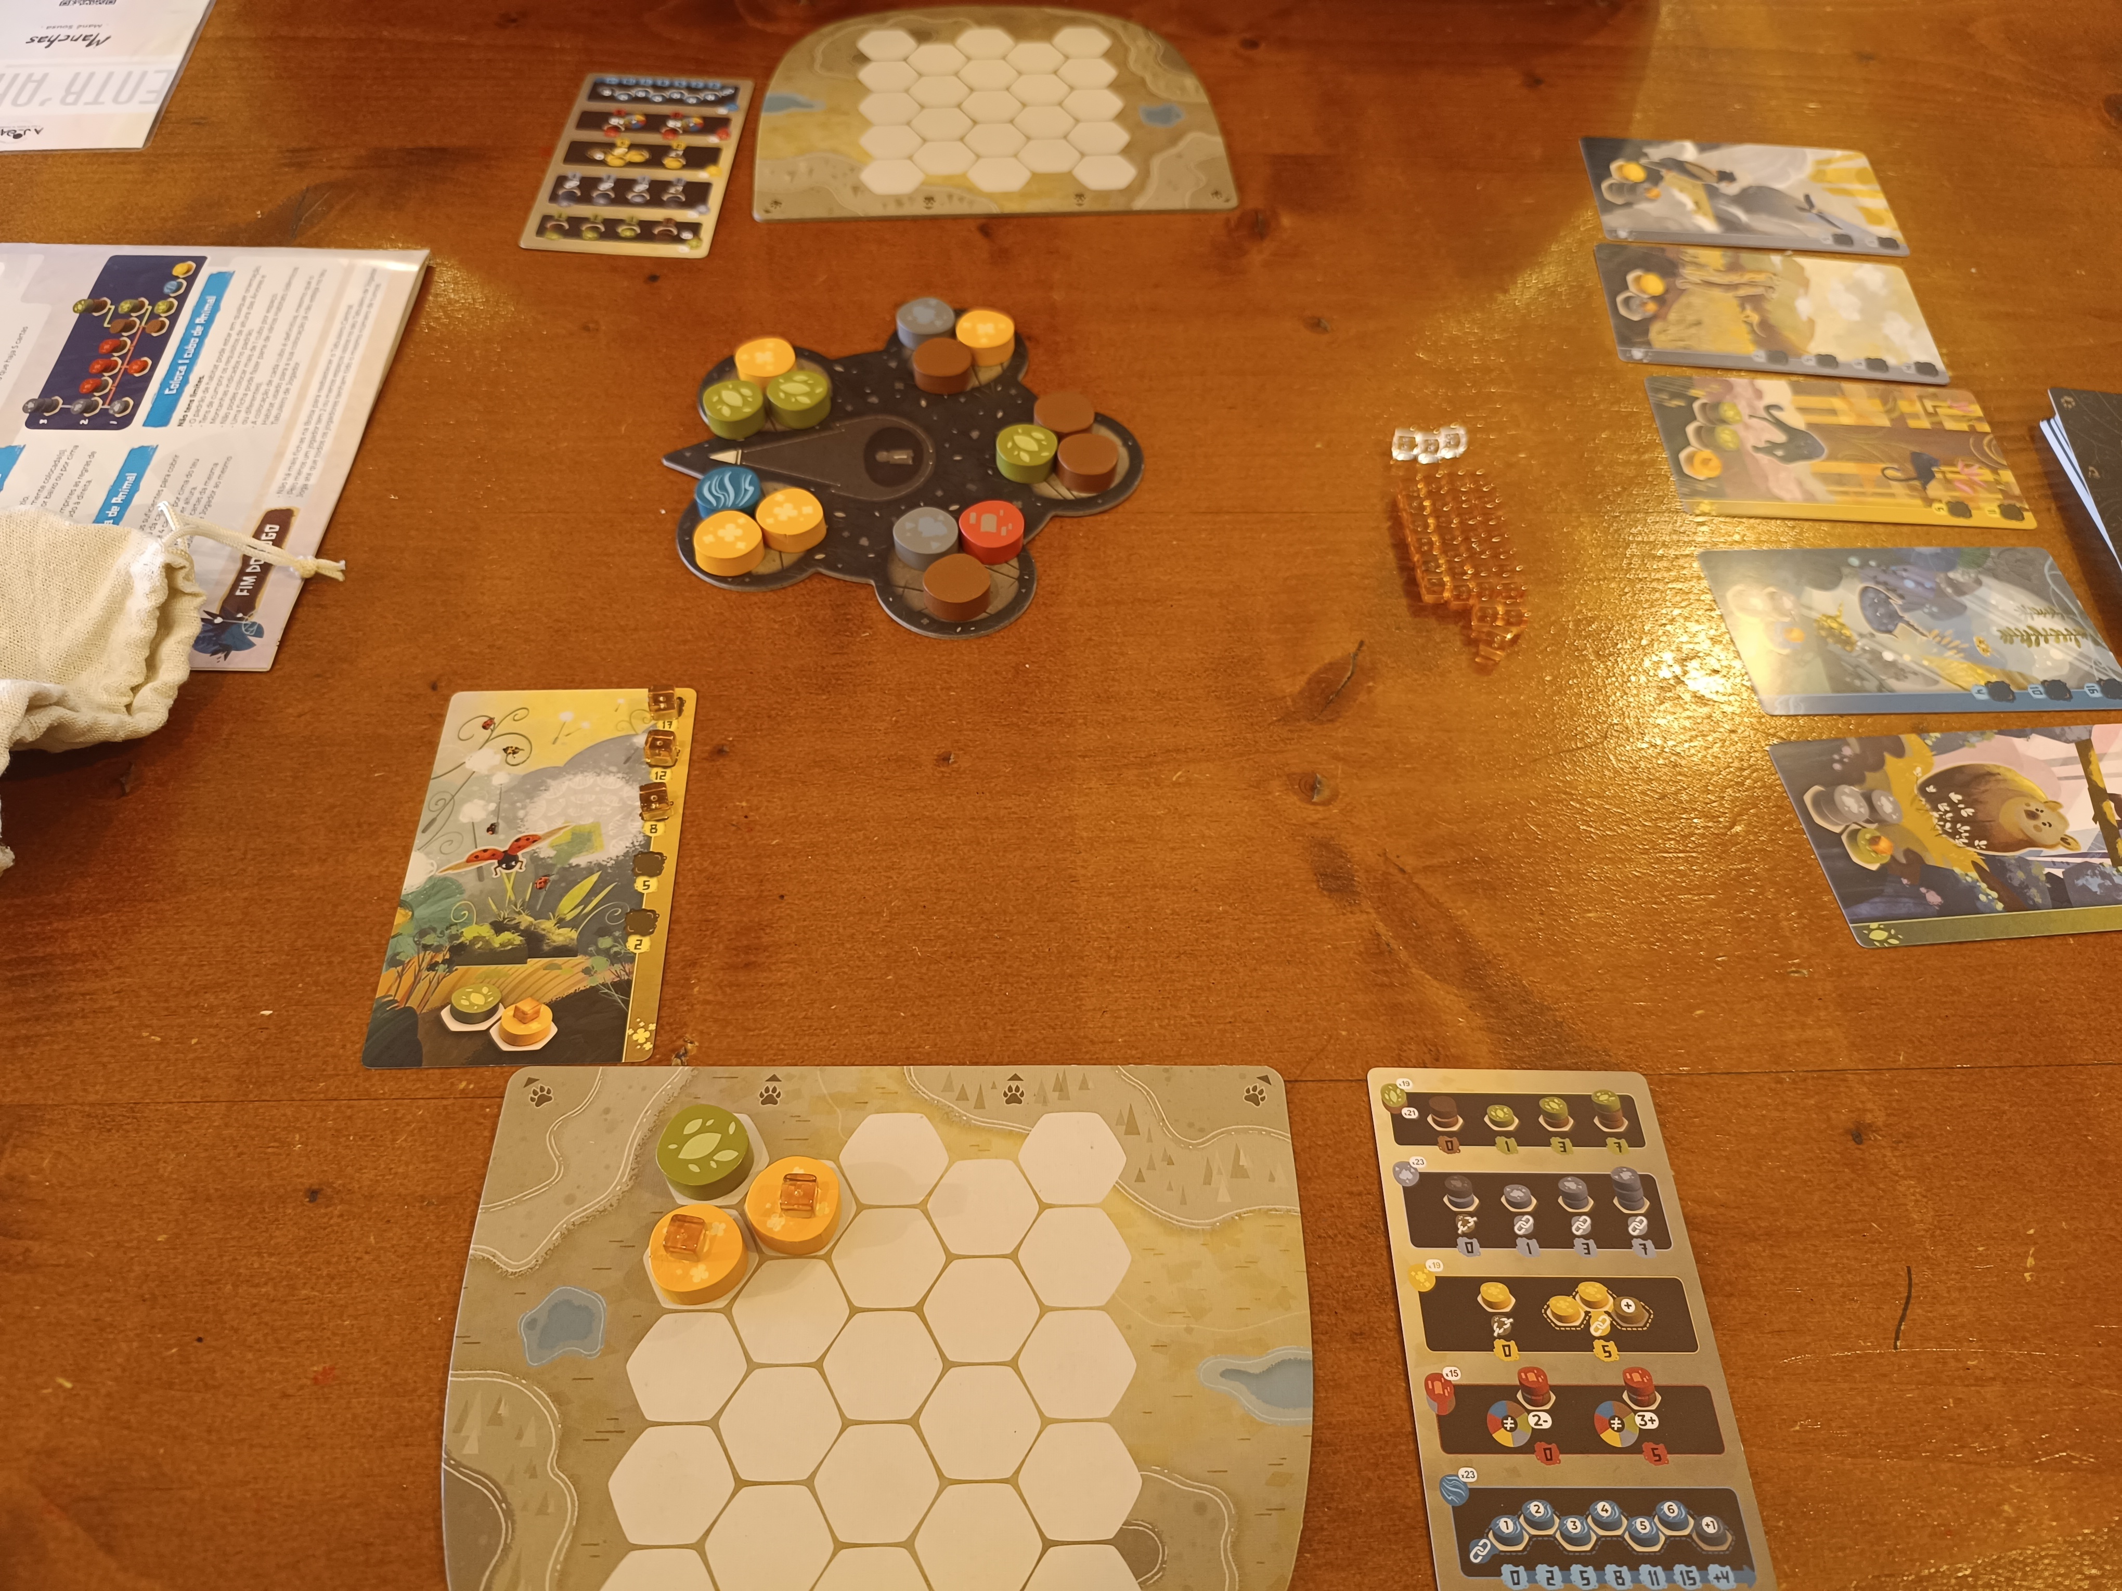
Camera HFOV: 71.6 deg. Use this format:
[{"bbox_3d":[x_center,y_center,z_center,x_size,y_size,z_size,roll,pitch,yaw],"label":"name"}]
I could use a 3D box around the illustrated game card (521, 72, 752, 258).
[{"bbox_3d":[-0.165,-0.251,0.585,0.070,0.001,0.120,2,55,-1],"label":"illustrated game card"}]

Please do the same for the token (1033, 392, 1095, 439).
[{"bbox_3d":[0.001,-0.126,0.497,0.020,0.008,0.020,1,55,-1],"label":"token"}]

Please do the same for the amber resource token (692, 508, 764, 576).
[{"bbox_3d":[-0.104,-0.079,0.461,0.021,0.008,0.021,1,55,-2],"label":"amber resource token"}]

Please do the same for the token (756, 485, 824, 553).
[{"bbox_3d":[-0.085,-0.087,0.467,0.021,0.008,0.021,1,55,-2],"label":"token"}]

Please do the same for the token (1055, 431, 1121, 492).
[{"bbox_3d":[0.009,-0.110,0.486,0.020,0.008,0.020,1,55,-1],"label":"token"}]

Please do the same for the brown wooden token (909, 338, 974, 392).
[{"bbox_3d":[-0.041,-0.149,0.512,0.020,0.008,0.020,1,55,-1],"label":"brown wooden token"}]

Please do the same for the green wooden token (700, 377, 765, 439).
[{"bbox_3d":[-0.110,-0.130,0.496,0.021,0.008,0.021,1,55,-2],"label":"green wooden token"}]

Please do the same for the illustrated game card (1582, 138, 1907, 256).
[{"bbox_3d":[0.276,-0.244,0.598,0.120,0.001,0.070,3,55,0],"label":"illustrated game card"}]

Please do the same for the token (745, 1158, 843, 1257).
[{"bbox_3d":[-0.062,0.095,0.340,0.020,0.009,0.020,1,55,-1],"label":"token"}]

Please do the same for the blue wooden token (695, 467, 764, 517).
[{"bbox_3d":[-0.106,-0.095,0.472,0.020,0.008,0.020,1,55,-1],"label":"blue wooden token"}]

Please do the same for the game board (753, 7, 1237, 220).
[{"bbox_3d":[-0.030,-0.289,0.616,0.190,0.002,0.158,-3,55,-4],"label":"game board"}]

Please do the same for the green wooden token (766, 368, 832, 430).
[{"bbox_3d":[-0.089,-0.134,0.499,0.020,0.008,0.020,1,55,-1],"label":"green wooden token"}]

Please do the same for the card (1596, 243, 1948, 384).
[{"bbox_3d":[0.266,-0.182,0.555,0.120,0.001,0.070,4,55,1],"label":"card"}]

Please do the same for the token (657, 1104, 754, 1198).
[{"bbox_3d":[-0.084,0.084,0.348,0.021,0.008,0.021,1,55,-2],"label":"token"}]

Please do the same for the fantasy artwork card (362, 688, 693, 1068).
[{"bbox_3d":[-0.140,0.018,0.398,0.070,0.001,0.119,-1,55,-3],"label":"fantasy artwork card"}]

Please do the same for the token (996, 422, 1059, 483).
[{"bbox_3d":[-0.011,-0.114,0.488,0.020,0.008,0.020,1,55,-1],"label":"token"}]

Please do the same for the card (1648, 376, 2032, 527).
[{"bbox_3d":[0.269,-0.120,0.511,0.120,0.001,0.070,2,55,-1],"label":"card"}]

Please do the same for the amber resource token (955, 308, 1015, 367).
[{"bbox_3d":[-0.026,-0.162,0.521,0.020,0.008,0.020,1,55,-1],"label":"amber resource token"}]

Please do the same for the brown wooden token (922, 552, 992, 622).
[{"bbox_3d":[-0.032,-0.064,0.453,0.021,0.008,0.021,1,55,-2],"label":"brown wooden token"}]

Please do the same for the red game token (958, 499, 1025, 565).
[{"bbox_3d":[-0.022,-0.084,0.467,0.020,0.008,0.020,1,55,-1],"label":"red game token"}]

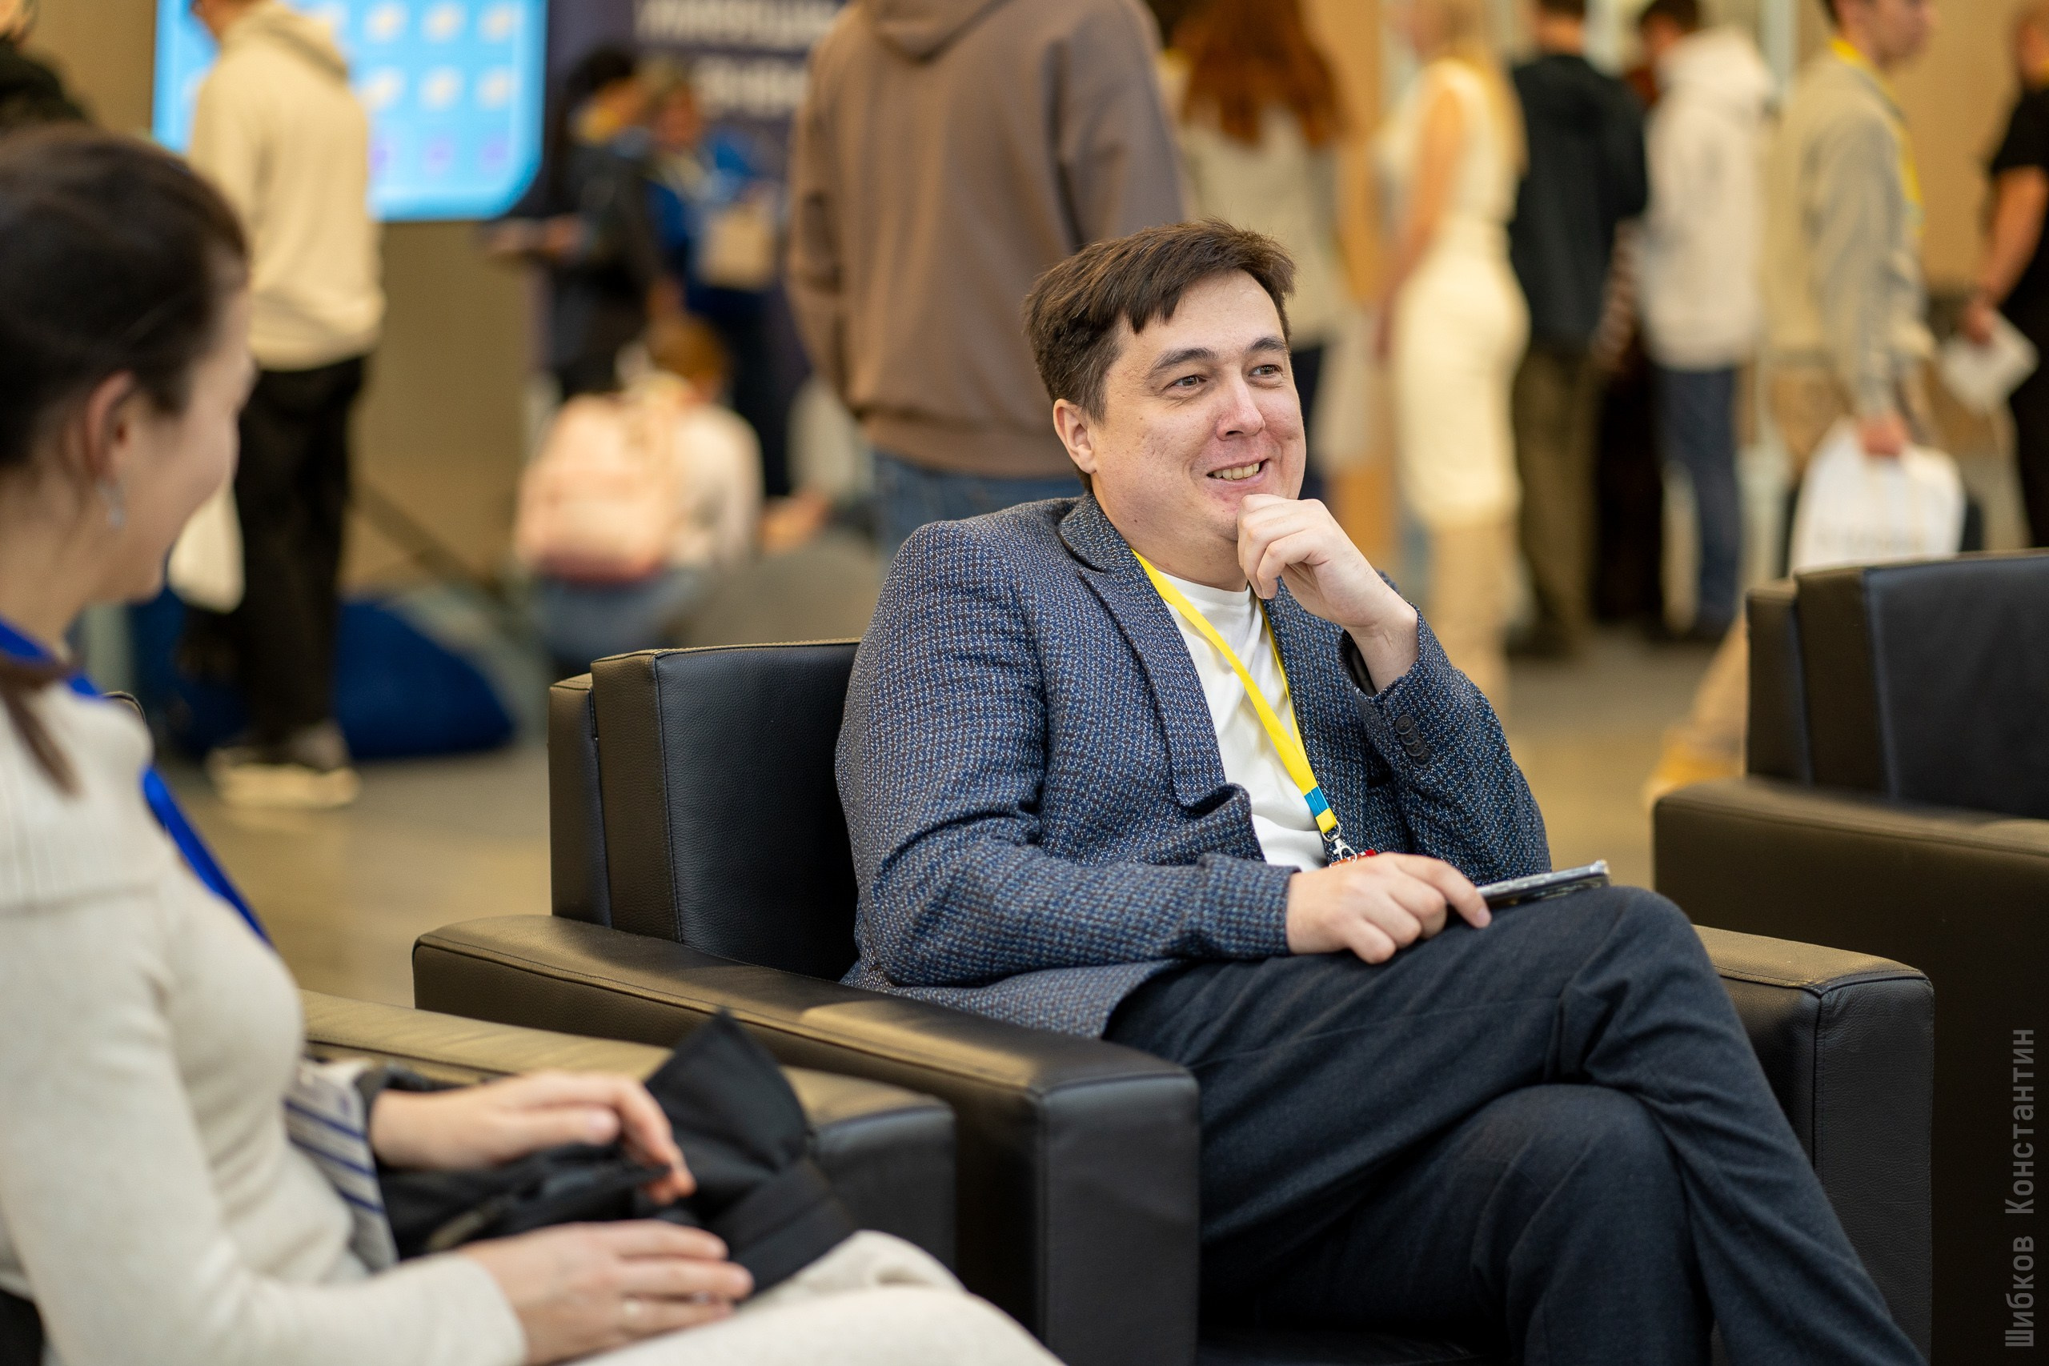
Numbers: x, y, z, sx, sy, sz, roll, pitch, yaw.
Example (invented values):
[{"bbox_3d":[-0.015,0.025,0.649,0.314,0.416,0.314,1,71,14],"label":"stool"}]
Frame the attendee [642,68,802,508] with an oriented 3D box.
[{"bbox_3d":[-1.029,-1.297,16.579,0.520,1.578,0.450,-3,7,-30],"label":"attendee"}]

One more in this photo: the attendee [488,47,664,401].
[{"bbox_3d":[-1.480,-1.274,16.082,0.550,1.634,0.500,1,6,13],"label":"attendee"}]

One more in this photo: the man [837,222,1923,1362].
[{"bbox_3d":[0.312,0.256,3.385,0.630,1.150,0.950,-5,7,-39],"label":"man"}]

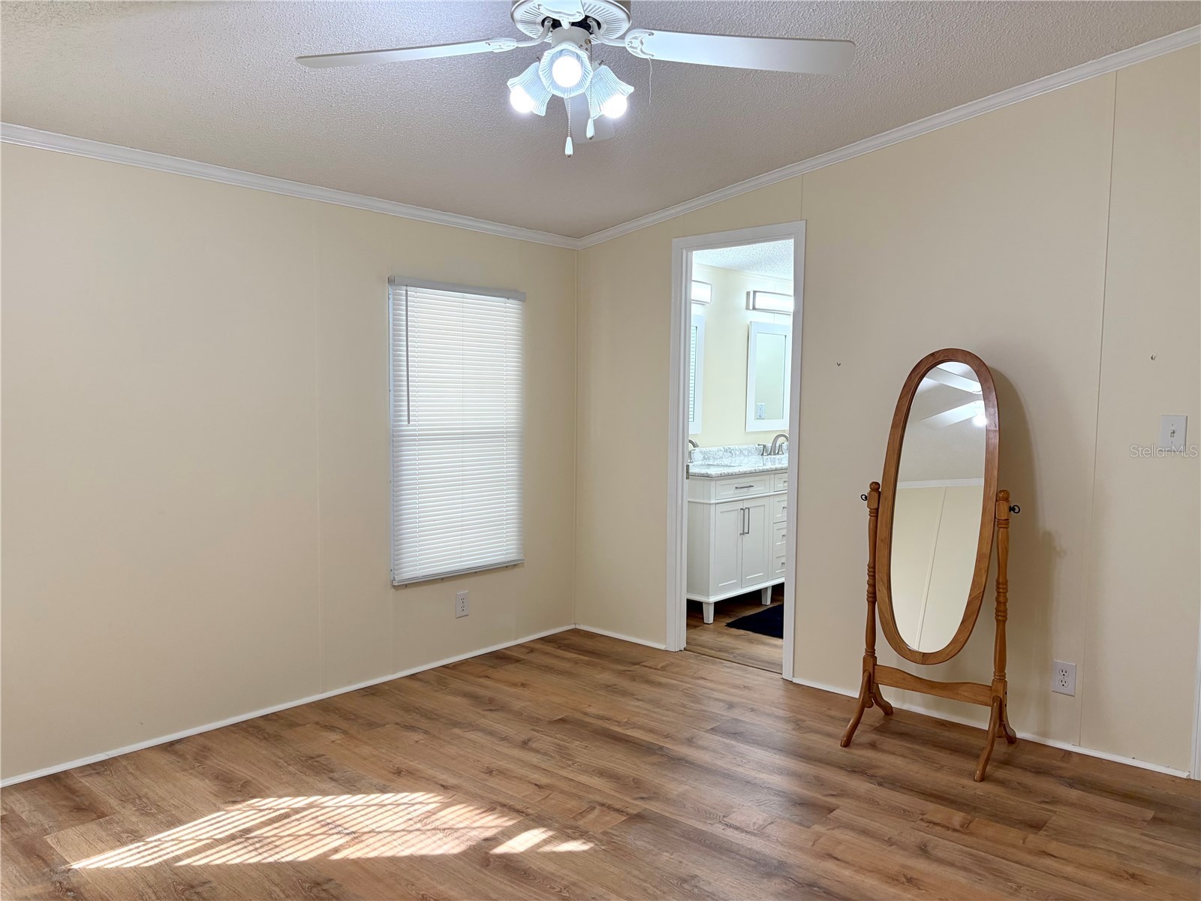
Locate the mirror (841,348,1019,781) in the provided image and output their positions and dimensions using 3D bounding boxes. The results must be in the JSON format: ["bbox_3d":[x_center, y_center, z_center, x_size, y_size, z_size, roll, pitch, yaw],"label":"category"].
[{"bbox_3d":[1.261,0.369,3.393,0.599,1.507,0.499,4,5,38],"label":"mirror"}]

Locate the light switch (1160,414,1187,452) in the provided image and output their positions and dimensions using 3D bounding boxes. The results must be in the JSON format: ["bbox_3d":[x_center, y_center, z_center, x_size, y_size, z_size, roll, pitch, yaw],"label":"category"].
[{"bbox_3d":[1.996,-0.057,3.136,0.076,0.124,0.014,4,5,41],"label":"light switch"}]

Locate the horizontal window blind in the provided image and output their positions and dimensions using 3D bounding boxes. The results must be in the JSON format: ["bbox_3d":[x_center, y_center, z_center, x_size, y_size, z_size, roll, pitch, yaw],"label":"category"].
[{"bbox_3d":[-0.672,-0.093,4.339,0.050,1.383,0.828,4,5,41],"label":"horizontal window blind"}]

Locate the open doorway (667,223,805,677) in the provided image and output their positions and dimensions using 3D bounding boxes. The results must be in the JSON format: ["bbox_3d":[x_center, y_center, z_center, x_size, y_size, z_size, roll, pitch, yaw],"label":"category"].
[{"bbox_3d":[0.664,0.000,4.387,0.742,2.099,0.125,4,5,41],"label":"open doorway"}]

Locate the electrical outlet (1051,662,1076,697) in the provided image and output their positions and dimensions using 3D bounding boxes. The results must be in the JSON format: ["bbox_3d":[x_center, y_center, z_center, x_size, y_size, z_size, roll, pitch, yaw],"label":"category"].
[{"bbox_3d":[1.753,0.858,3.405,0.079,0.121,0.010,4,5,41],"label":"electrical outlet"}]

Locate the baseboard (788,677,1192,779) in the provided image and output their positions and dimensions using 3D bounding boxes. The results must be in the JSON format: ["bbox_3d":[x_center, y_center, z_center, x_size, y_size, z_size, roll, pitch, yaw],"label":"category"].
[{"bbox_3d":[1.476,1.098,3.662,1.547,0.023,0.014,4,5,41],"label":"baseboard"}]

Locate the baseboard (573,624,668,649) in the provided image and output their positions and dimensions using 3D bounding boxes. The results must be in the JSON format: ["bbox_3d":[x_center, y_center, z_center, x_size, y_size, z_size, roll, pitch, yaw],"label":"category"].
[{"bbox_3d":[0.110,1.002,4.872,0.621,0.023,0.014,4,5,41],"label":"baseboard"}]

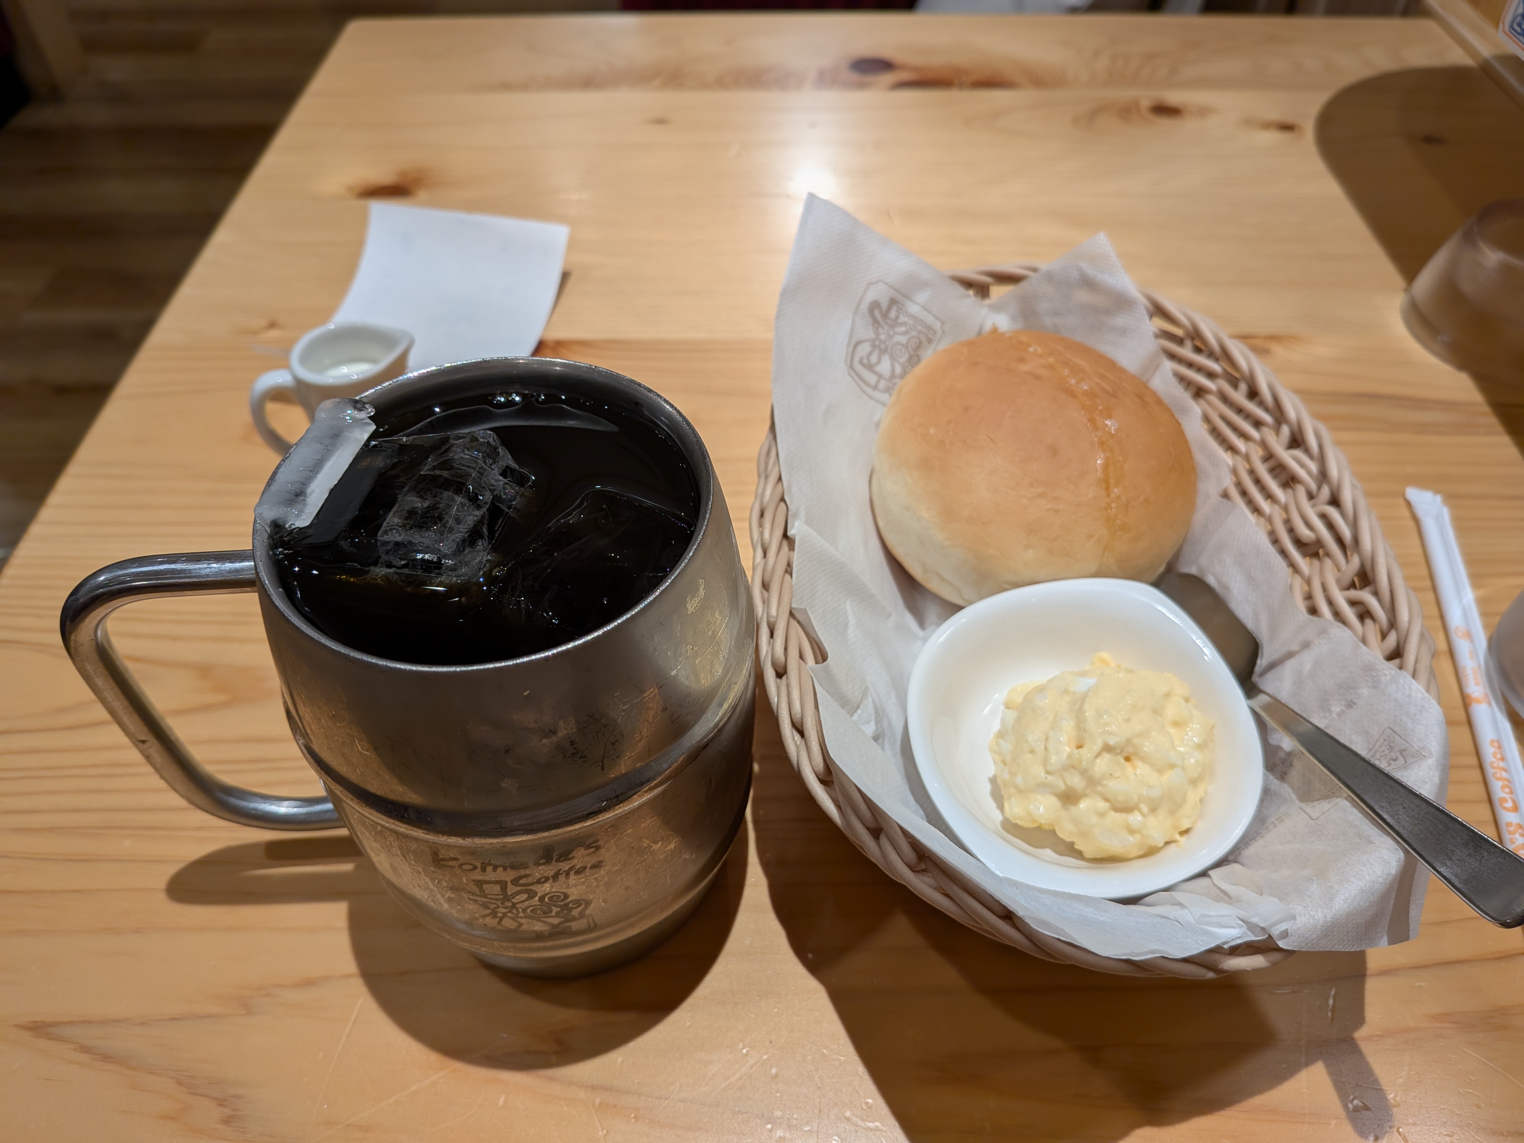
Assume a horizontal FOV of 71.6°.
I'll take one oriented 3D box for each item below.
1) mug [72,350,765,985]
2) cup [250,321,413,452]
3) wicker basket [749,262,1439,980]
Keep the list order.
[{"bbox_3d":[-0.066,0.028,0.233,0.132,0.122,0.096,-3,48,-2],"label":"mug"},{"bbox_3d":[-0.140,-0.052,0.356,0.058,0.050,0.036,-10,48,-8],"label":"cup"},{"bbox_3d":[0.078,0.005,0.293,0.161,0.062,0.236,1,48,2],"label":"wicker basket"}]

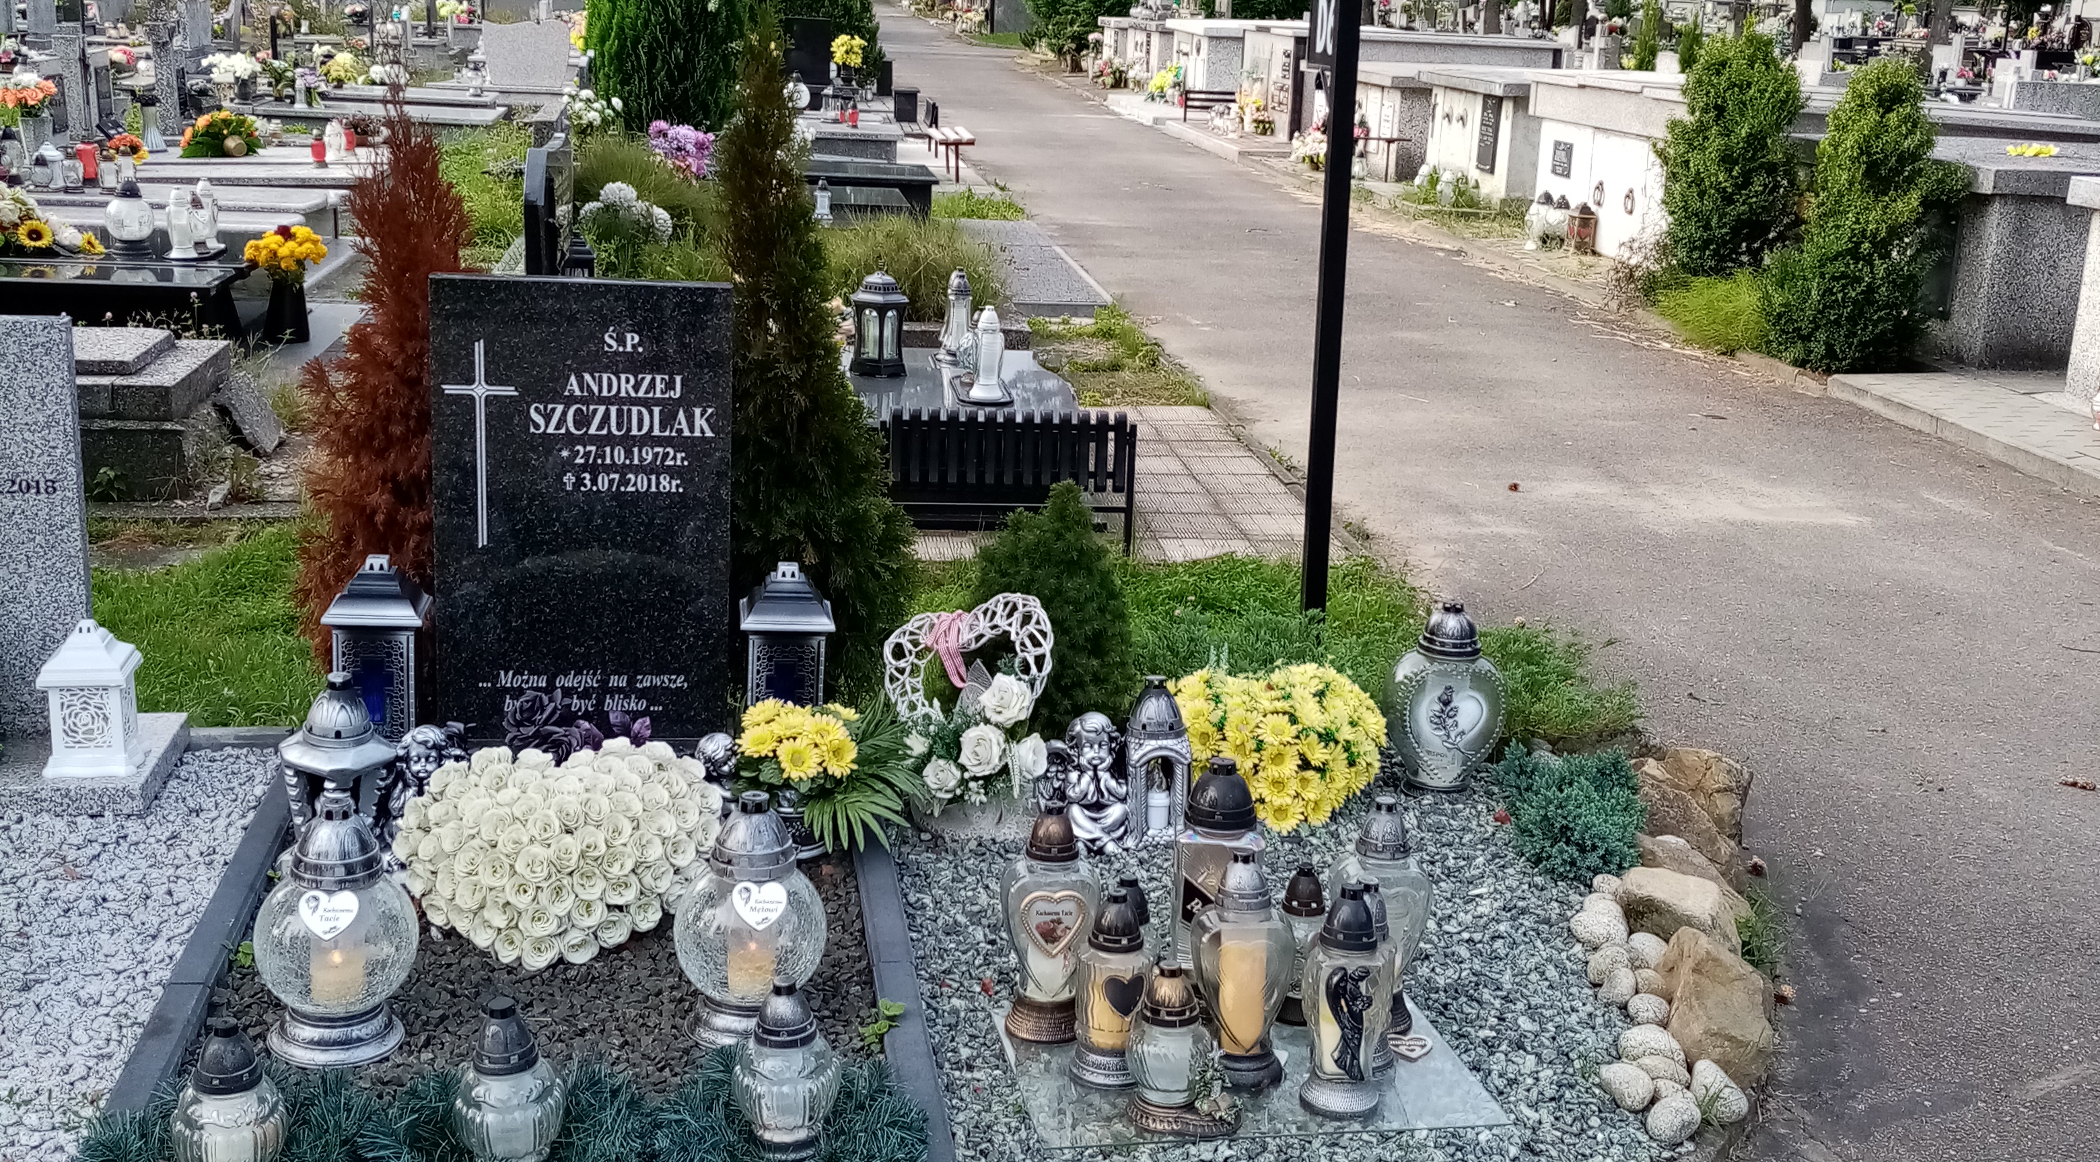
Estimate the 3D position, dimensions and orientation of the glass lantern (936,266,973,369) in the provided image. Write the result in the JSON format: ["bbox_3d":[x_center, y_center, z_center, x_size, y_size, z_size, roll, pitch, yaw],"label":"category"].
[{"bbox_3d":[-0.288,-0.790,6.300,0.105,0.295,0.105,1,16,-5],"label":"glass lantern"}]

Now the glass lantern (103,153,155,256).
[{"bbox_3d":[-3.081,-1.261,7.050,0.170,0.335,0.170,-2,17,-15],"label":"glass lantern"}]

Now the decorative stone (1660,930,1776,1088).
[{"bbox_3d":[0.935,0.576,2.922,0.165,0.160,0.180,8,18,19],"label":"decorative stone"}]

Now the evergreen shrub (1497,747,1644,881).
[{"bbox_3d":[0.876,0.381,3.530,0.245,0.160,0.230,7,17,15],"label":"evergreen shrub"}]

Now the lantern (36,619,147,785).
[{"bbox_3d":[-1.628,0.190,3.589,0.144,0.260,0.144,1,15,-8],"label":"lantern"}]

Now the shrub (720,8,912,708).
[{"bbox_3d":[-0.460,-0.449,4.148,0.420,1.320,0.420,0,17,-6],"label":"shrub"}]

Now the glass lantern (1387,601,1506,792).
[{"bbox_3d":[0.715,0.199,3.808,0.208,0.340,0.155,0,16,-8],"label":"glass lantern"}]

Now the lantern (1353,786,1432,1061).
[{"bbox_3d":[0.462,0.463,2.942,0.143,0.349,0.115,5,15,10],"label":"lantern"}]

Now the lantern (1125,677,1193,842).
[{"bbox_3d":[0.179,0.289,3.422,0.093,0.249,0.084,3,17,2],"label":"lantern"}]

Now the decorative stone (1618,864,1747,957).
[{"bbox_3d":[0.962,0.505,3.208,0.164,0.100,0.135,9,18,19],"label":"decorative stone"}]

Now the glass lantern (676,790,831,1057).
[{"bbox_3d":[-0.405,0.455,2.870,0.208,0.335,0.208,1,15,-8],"label":"glass lantern"}]

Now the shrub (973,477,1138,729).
[{"bbox_3d":[0.016,0.039,3.850,0.304,0.468,0.304,3,17,0],"label":"shrub"}]

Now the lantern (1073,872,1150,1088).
[{"bbox_3d":[0.084,0.527,2.785,0.106,0.267,0.106,3,15,-1],"label":"lantern"}]

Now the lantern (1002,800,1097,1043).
[{"bbox_3d":[0.001,0.447,2.808,0.128,0.330,0.115,2,16,-4],"label":"lantern"}]

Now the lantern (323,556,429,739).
[{"bbox_3d":[-1.188,0.120,3.738,0.180,0.350,0.180,0,16,-8],"label":"lantern"}]

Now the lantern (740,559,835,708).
[{"bbox_3d":[-0.469,0.132,3.746,0.159,0.303,0.159,1,17,-8],"label":"lantern"}]

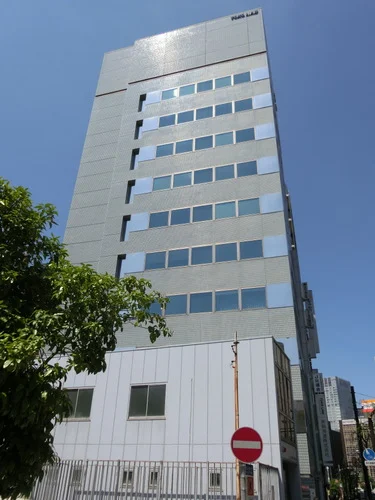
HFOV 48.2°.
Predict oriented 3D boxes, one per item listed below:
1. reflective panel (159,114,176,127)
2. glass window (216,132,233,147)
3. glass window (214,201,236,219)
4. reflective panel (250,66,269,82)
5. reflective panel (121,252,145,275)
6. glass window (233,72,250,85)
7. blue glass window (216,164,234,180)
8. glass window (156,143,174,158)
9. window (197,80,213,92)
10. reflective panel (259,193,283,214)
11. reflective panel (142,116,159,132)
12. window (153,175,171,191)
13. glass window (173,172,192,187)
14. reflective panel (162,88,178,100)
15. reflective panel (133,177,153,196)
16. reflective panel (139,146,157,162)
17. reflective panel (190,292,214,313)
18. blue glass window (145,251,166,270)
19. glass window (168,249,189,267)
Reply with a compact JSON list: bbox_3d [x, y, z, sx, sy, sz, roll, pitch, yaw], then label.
[{"bbox_3d":[-1.661,-10.881,35.340,1.448,1.291,0.120,-7,-32,15],"label":"reflective panel"},{"bbox_3d":[2.762,-8.326,31.460,1.415,1.293,0.100,-7,-32,15],"label":"glass window"},{"bbox_3d":[2.547,-2.684,28.043,1.415,1.293,0.100,-7,-32,15],"label":"glass window"},{"bbox_3d":[6.111,-14.723,35.109,1.462,1.528,0.120,-7,-32,15],"label":"reflective panel"},{"bbox_3d":[-3.502,0.849,27.916,1.390,1.544,0.100,-7,-32,15],"label":"reflective panel"},{"bbox_3d":[4.776,-15.069,36.643,1.517,1.351,0.100,-7,-32,15],"label":"glass window"},{"bbox_3d":[2.714,-5.603,30.387,1.382,1.275,0.150,-7,-32,15],"label":"blue glass window"},{"bbox_3d":[-1.795,-7.946,33.327,1.382,1.275,0.150,-7,-32,15],"label":"glass window"},{"bbox_3d":[1.511,-14.084,35.992,1.382,1.275,0.150,-7,-32,15],"label":"window"},{"bbox_3d":[5.594,-3.064,27.868,1.441,1.406,0.150,-7,-32,15],"label":"reflective panel"},{"bbox_3d":[-3.276,-11.100,36.951,1.505,1.505,0.100,-7,-32,15],"label":"reflective panel"},{"bbox_3d":[-1.995,-5.285,32.972,1.517,1.351,0.100,-7,-32,15],"label":"window"},{"bbox_3d":[-0.367,-5.240,31.191,1.382,1.275,0.150,-7,-32,15],"label":"glass window"},{"bbox_3d":[-1.545,-13.785,37.104,1.448,1.291,0.120,-7,-32,15],"label":"reflective panel"},{"bbox_3d":[-3.507,-5.092,33.366,1.505,1.505,0.100,-7,-32,15],"label":"reflective panel"},{"bbox_3d":[-3.184,-7.613,33.042,1.428,1.357,0.100,-7,-32,15],"label":"reflective panel"},{"bbox_3d":[0.825,3.143,25.024,1.415,1.293,0.100,-7,-32,15],"label":"reflective panel"},{"bbox_3d":[-2.133,0.716,28.124,1.382,1.275,0.150,-7,-32,15],"label":"blue glass window"},{"bbox_3d":[-0.557,0.548,27.871,1.430,1.291,0.120,-7,-32,15],"label":"glass window"}]

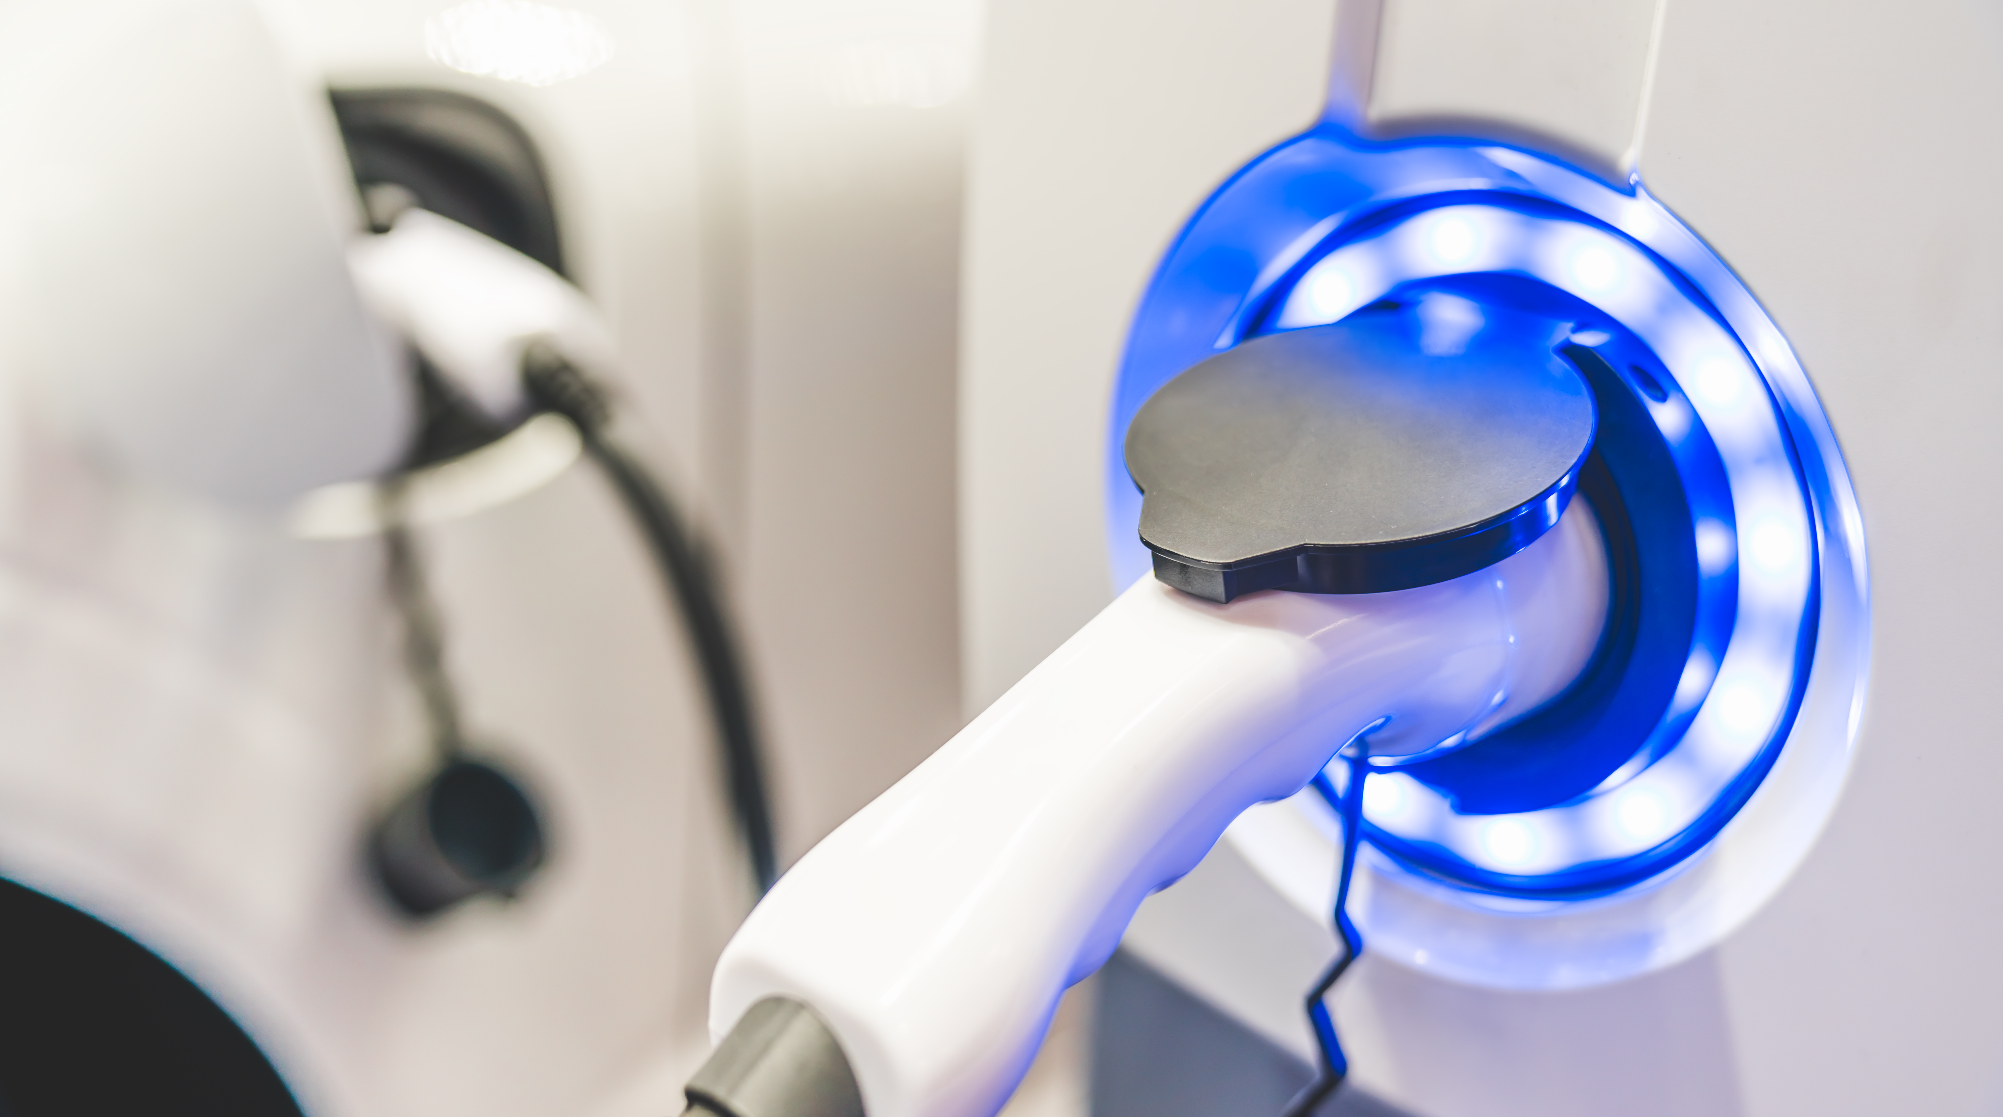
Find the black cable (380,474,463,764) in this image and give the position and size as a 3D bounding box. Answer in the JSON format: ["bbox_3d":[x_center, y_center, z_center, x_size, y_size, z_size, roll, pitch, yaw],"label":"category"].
[{"bbox_3d":[-0.254,0.025,1.000,0.016,0.134,0.016,-13,21,-14],"label":"black cable"}]

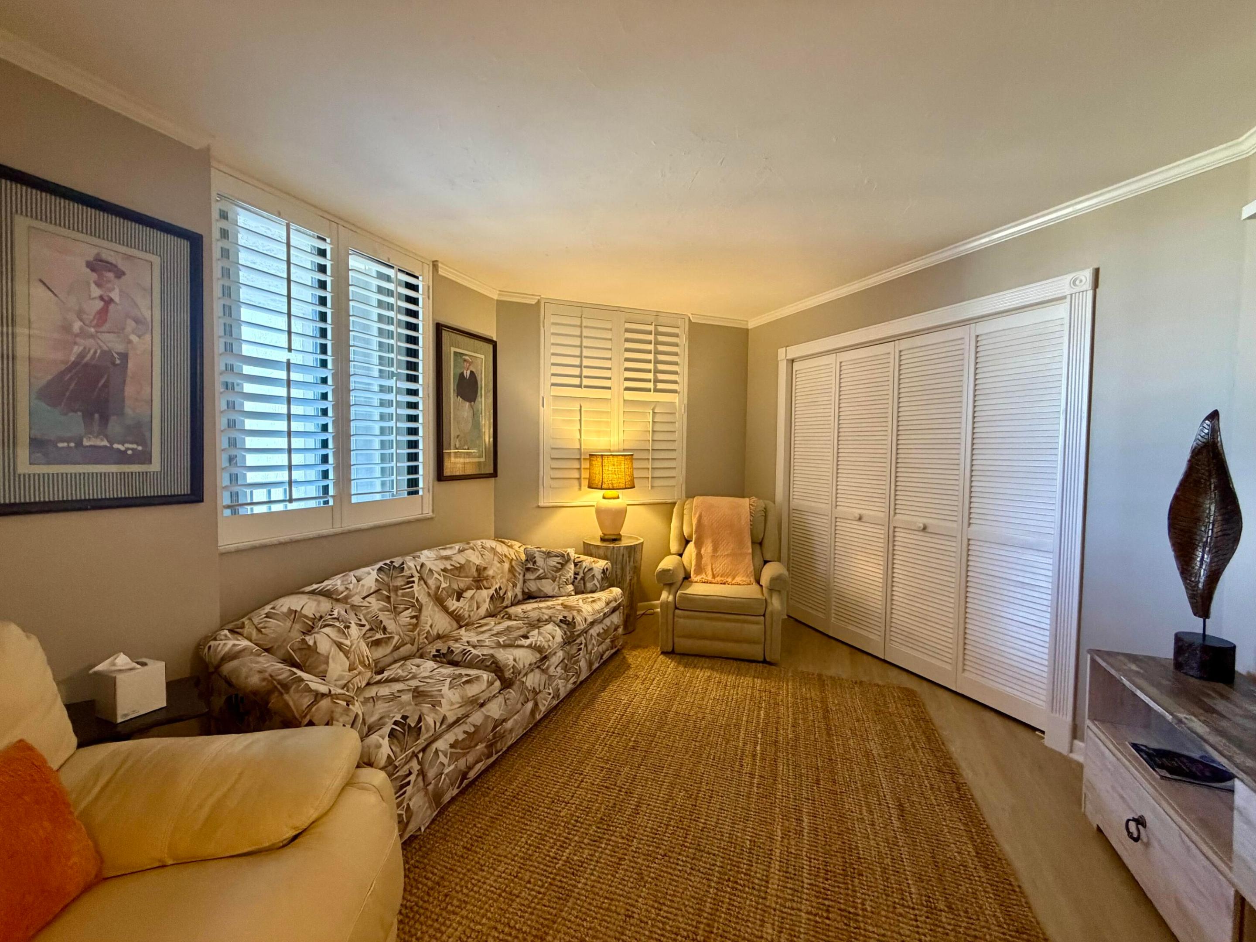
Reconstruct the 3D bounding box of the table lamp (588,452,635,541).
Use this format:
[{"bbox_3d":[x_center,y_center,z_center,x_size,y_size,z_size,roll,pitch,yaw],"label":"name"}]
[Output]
[{"bbox_3d":[-0.119,0.192,3.798,0.349,0.653,0.349,1,3,0],"label":"table lamp"}]

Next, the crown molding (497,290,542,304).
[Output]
[{"bbox_3d":[-0.775,-1.255,3.688,0.319,0.055,0.045,0,3,-21],"label":"crown molding"}]

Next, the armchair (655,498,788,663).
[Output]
[{"bbox_3d":[0.688,0.705,3.717,0.837,0.981,0.897,1,3,11],"label":"armchair"}]

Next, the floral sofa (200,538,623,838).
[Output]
[{"bbox_3d":[-0.827,0.859,2.637,0.857,0.727,2.192,2,3,22],"label":"floral sofa"}]

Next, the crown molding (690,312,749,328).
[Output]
[{"bbox_3d":[0.790,-1.266,4.303,0.578,0.055,0.045,0,3,-21],"label":"crown molding"}]

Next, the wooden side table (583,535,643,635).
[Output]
[{"bbox_3d":[-0.116,0.852,3.803,0.448,0.658,0.448,1,3,0],"label":"wooden side table"}]

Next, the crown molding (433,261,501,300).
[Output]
[{"bbox_3d":[-1.039,-1.243,3.348,0.045,0.055,0.618,2,3,22],"label":"crown molding"}]

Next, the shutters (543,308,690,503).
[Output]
[{"bbox_3d":[-0.079,-0.502,3.989,1.206,1.534,0.060,0,3,-21],"label":"shutters"}]

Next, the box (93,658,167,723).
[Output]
[{"bbox_3d":[-1.512,0.662,1.542,0.112,0.133,0.115,2,3,20],"label":"box"}]

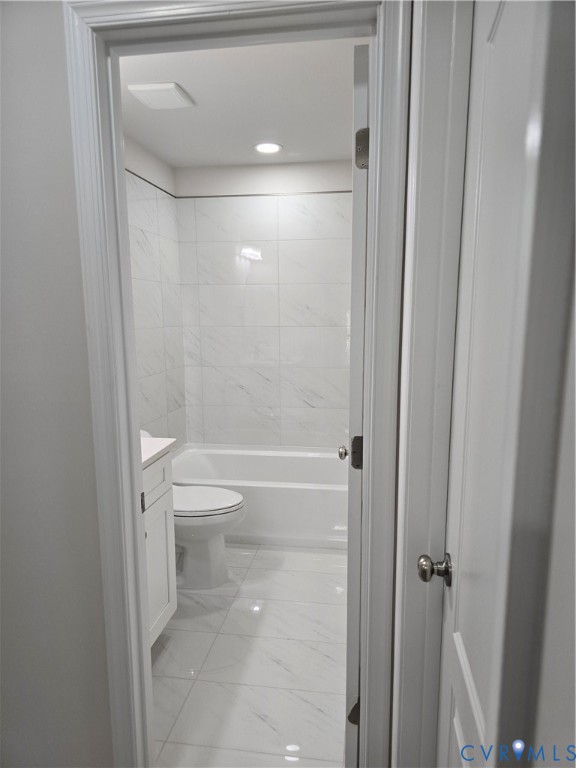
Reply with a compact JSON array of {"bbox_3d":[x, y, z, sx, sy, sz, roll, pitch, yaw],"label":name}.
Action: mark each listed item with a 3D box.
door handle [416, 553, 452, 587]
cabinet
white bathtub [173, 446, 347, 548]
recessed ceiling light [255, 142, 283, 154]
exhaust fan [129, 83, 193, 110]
[{"bbox_3d":[0.302,0.379,1.043,0.066,0.068,0.068,1,8,8],"label":"door handle"},{"bbox_3d":[-0.811,0.741,1.974,0.549,0.899,0.760,1,8,8],"label":"cabinet"},{"bbox_3d":[-0.095,0.757,3.493,1.517,0.416,0.740,1,8,8],"label":"white bathtub"},{"bbox_3d":[-0.121,-1.469,3.195,0.174,0.018,0.174,1,8,8],"label":"recessed ceiling light"},{"bbox_3d":[-0.590,-1.343,2.397,0.224,0.029,0.245,1,8,8],"label":"exhaust fan"}]

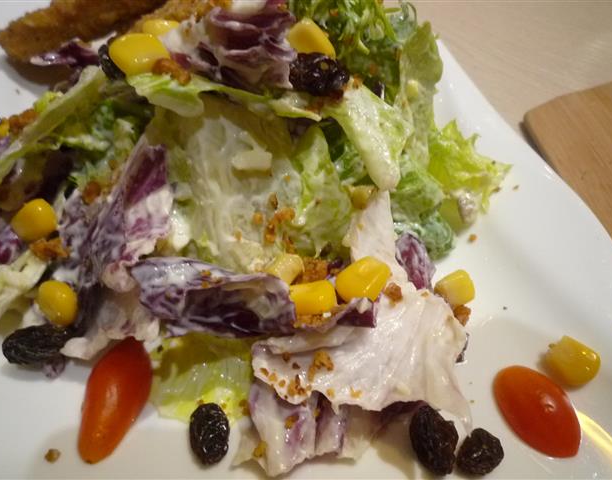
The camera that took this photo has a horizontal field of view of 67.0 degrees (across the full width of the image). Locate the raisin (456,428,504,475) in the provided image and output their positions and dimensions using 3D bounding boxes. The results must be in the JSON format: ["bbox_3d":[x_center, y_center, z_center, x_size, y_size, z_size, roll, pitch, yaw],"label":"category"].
[{"bbox_3d":[0.051,0.062,0.135,0.015,0.011,0.011,-24,66,-12],"label":"raisin"}]

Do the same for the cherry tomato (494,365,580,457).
[{"bbox_3d":[0.072,0.051,0.140,0.022,0.012,0.031,-35,68,-16],"label":"cherry tomato"}]

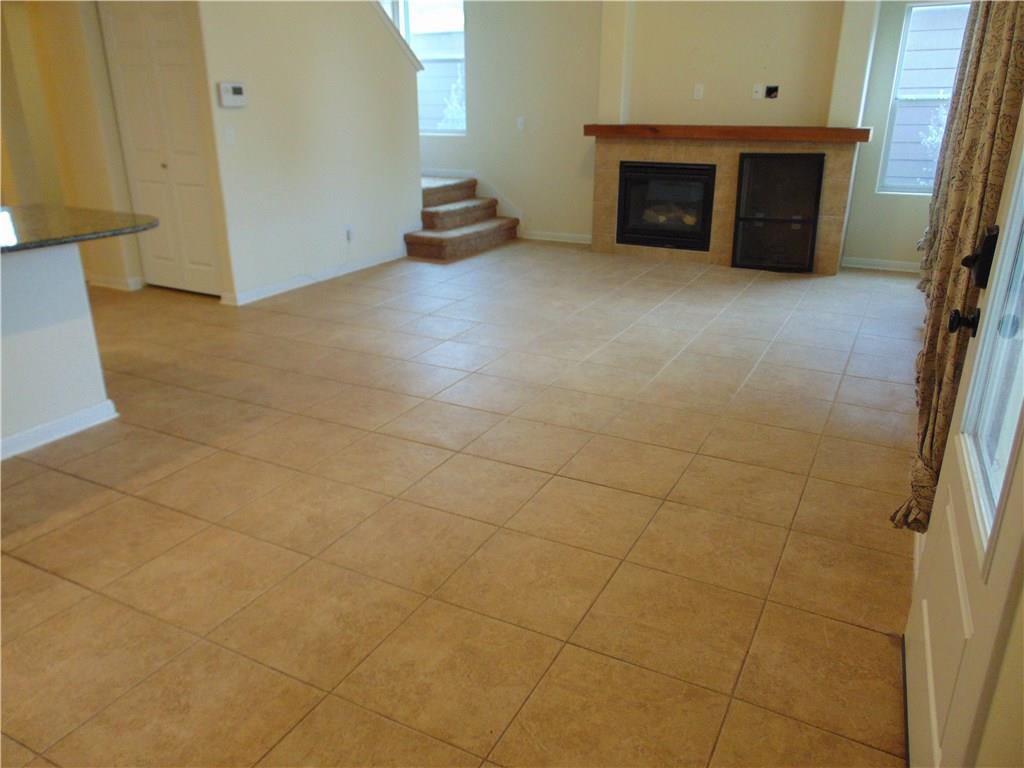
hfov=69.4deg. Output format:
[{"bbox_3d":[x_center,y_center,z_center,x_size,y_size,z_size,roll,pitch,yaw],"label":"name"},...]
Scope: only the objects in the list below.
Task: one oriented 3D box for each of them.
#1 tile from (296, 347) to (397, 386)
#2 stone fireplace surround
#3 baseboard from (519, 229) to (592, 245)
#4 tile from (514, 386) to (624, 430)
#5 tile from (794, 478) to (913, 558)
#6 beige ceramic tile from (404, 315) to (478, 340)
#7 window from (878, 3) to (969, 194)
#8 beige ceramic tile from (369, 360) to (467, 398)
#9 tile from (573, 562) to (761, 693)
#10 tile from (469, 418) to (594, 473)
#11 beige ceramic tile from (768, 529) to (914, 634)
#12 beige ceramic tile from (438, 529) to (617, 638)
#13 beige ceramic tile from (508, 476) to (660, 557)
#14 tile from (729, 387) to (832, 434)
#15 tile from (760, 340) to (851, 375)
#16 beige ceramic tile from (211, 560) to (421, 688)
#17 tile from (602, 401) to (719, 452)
[{"bbox_3d":[-0.919,-0.099,4.274,0.454,0.010,0.454,10,23,26],"label":"tile"},{"bbox_3d":[1.949,-1.808,7.110,2.576,1.229,0.420,10,22,26],"label":"stone fireplace surround"},{"bbox_3d":[0.496,-1.620,8.266,1.040,0.090,0.015,10,22,26],"label":"baseboard"},{"bbox_3d":[0.292,0.121,3.670,0.454,0.010,0.454,10,23,26],"label":"tile"},{"bbox_3d":[1.236,0.466,2.640,0.387,0.012,0.440,10,23,26],"label":"tile"},{"bbox_3d":[-0.490,-0.382,5.030,0.454,0.010,0.454,10,23,26],"label":"beige ceramic tile"},{"bbox_3d":[3.383,-2.305,6.062,0.485,1.451,0.080,10,23,26],"label":"window"},{"bbox_3d":[-0.500,-0.023,3.974,0.440,0.012,0.440,10,23,26],"label":"beige ceramic tile"},{"bbox_3d":[0.450,0.675,2.087,0.440,0.012,0.440,10,23,26],"label":"tile"},{"bbox_3d":[0.080,0.262,3.301,0.452,0.010,0.452,10,23,26],"label":"tile"},{"bbox_3d":[1.052,0.618,2.333,0.393,0.010,0.452,10,23,26],"label":"beige ceramic tile"},{"bbox_3d":[0.057,0.611,2.320,0.447,0.010,0.447,10,22,26],"label":"beige ceramic tile"},{"bbox_3d":[0.267,0.477,2.712,0.454,0.010,0.454,10,23,26],"label":"beige ceramic tile"},{"bbox_3d":[1.300,0.131,3.622,0.447,0.010,0.447,10,22,26],"label":"tile"},{"bbox_3d":[1.742,-0.156,4.401,0.454,0.010,0.454,10,23,26],"label":"tile"},{"bbox_3d":[-0.561,0.684,2.166,0.452,0.010,0.452,10,23,26],"label":"beige ceramic tile"},{"bbox_3d":[0.696,0.194,3.468,0.454,0.010,0.454,10,23,26],"label":"tile"}]

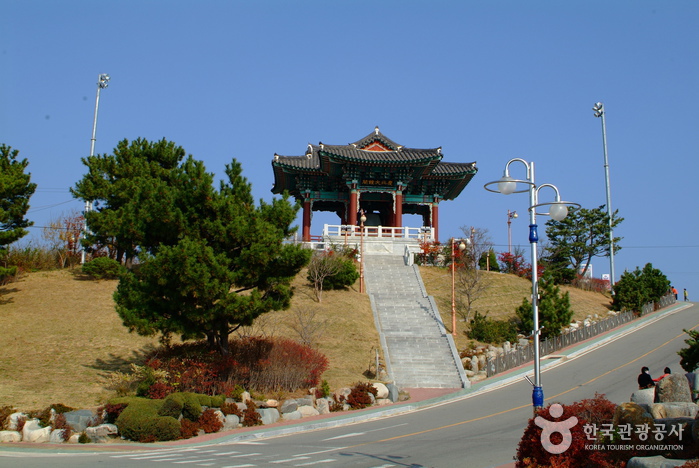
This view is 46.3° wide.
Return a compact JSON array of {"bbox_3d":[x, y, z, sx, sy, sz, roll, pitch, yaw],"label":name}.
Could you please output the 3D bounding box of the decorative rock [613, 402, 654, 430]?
[{"bbox_3d":[5.913,3.814,16.997,0.848,0.612,0.720,1,-13,0],"label":"decorative rock"}]

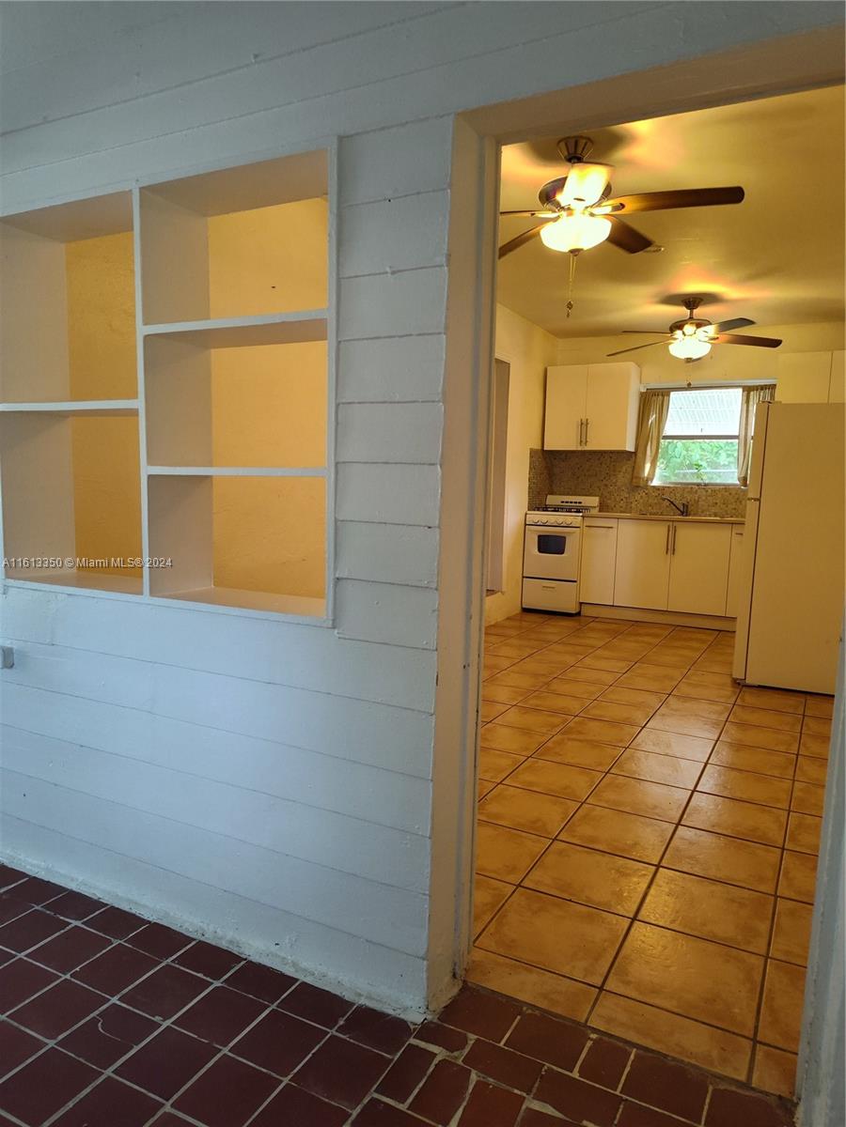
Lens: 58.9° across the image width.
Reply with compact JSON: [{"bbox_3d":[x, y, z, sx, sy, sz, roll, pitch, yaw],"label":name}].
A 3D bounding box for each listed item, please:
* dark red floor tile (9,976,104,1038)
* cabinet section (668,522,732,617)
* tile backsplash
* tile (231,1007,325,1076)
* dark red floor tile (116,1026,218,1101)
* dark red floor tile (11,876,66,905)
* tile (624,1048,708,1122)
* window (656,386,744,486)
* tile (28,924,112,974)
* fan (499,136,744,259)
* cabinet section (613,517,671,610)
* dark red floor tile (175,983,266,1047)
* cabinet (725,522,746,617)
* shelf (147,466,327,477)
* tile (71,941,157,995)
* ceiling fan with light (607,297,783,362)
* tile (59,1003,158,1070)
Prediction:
[{"bbox_3d":[-0.816,1.007,1.686,0.153,0.010,0.147,5,7,27],"label":"dark red floor tile"},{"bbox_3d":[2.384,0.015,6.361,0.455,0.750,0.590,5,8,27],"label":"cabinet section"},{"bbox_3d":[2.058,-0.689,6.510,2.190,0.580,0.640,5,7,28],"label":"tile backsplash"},{"bbox_3d":[-0.309,1.032,1.609,0.151,0.013,0.149,5,7,27],"label":"tile"},{"bbox_3d":[-0.526,1.034,1.545,0.151,0.013,0.149,5,7,27],"label":"dark red floor tile"},{"bbox_3d":[-1.113,0.947,2.149,0.148,0.010,0.095,5,7,27],"label":"dark red floor tile"},{"bbox_3d":[0.490,1.060,1.510,0.150,0.013,0.124,5,7,27],"label":"tile"},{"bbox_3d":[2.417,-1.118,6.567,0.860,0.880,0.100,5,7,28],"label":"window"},{"bbox_3d":[-0.893,0.985,1.906,0.151,0.013,0.149,5,7,27],"label":"tile"},{"bbox_3d":[0.635,-1.522,3.126,1.270,0.458,1.270,5,7,28],"label":"fan"},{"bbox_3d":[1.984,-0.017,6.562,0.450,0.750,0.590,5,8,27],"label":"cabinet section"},{"bbox_3d":[-0.454,1.020,1.684,0.151,0.013,0.149,5,7,27],"label":"dark red floor tile"},{"bbox_3d":[2.777,0.043,6.206,0.380,0.780,0.610,5,7,28],"label":"cabinet"},{"bbox_3d":[-0.399,-0.227,1.871,0.542,0.021,0.235,5,7,27],"label":"shelf"},{"bbox_3d":[-0.748,0.996,1.833,0.151,0.013,0.149,5,7,27],"label":"tile"},{"bbox_3d":[1.989,-1.729,5.593,1.280,0.460,1.280,5,8,28],"label":"ceiling fan with light"},{"bbox_3d":[-0.674,1.023,1.618,0.151,0.013,0.149,5,7,27],"label":"tile"}]

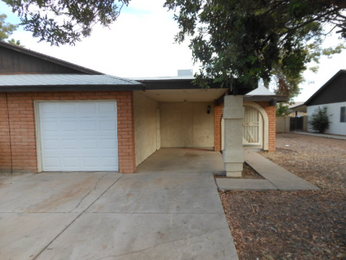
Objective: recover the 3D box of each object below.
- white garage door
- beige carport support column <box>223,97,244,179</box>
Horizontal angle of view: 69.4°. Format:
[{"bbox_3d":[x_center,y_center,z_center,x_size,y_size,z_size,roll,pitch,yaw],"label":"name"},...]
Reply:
[{"bbox_3d":[-2.817,0.188,7.539,2.465,2.095,0.120,0,3,5],"label":"white garage door"},{"bbox_3d":[1.652,0.163,6.917,0.510,2.195,0.480,0,3,5],"label":"beige carport support column"}]

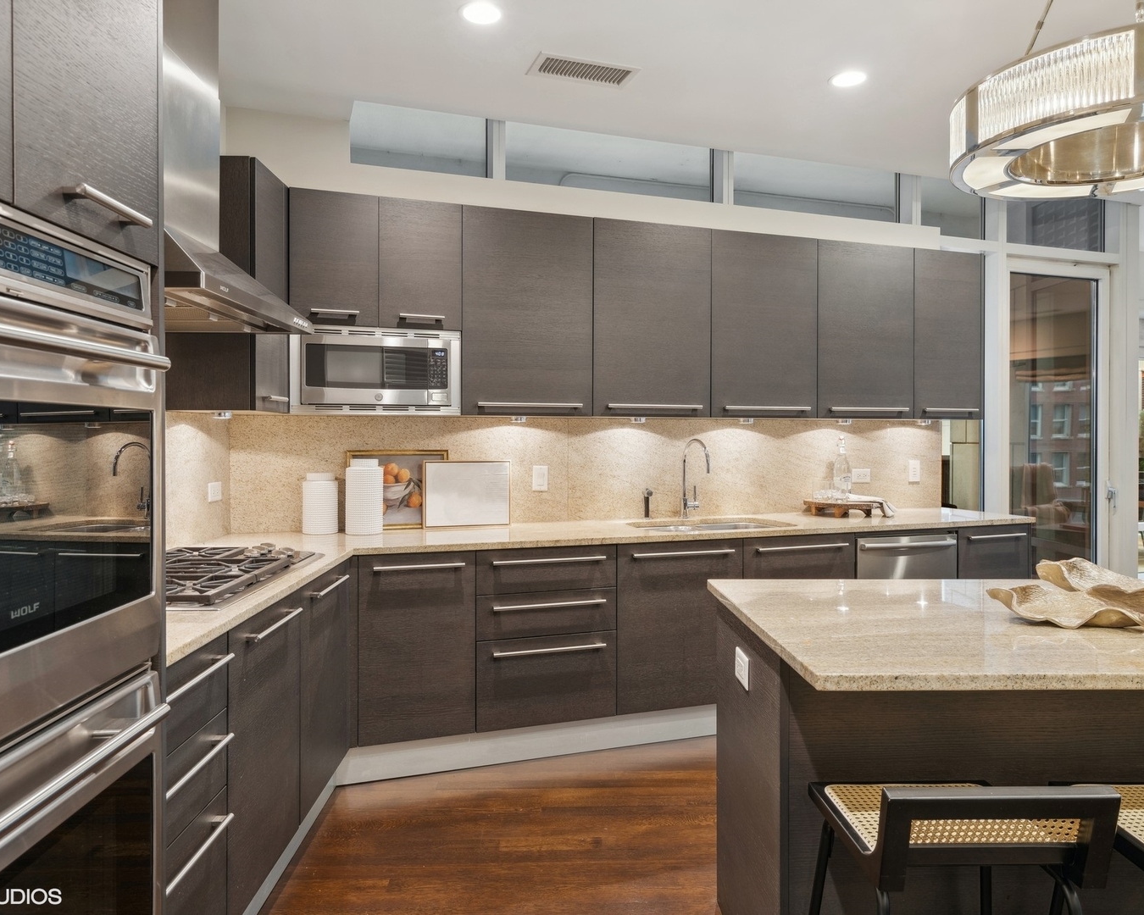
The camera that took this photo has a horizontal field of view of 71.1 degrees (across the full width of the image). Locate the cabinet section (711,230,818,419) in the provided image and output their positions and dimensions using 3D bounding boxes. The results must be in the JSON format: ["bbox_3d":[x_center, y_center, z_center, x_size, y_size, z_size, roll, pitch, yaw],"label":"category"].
[{"bbox_3d":[0.916,-0.654,4.122,0.607,0.912,0.320,0,1,-19],"label":"cabinet section"}]

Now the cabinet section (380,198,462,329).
[{"bbox_3d":[-0.693,-0.824,3.564,0.354,0.545,0.320,0,1,-19],"label":"cabinet section"}]

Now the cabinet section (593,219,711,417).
[{"bbox_3d":[0.340,-0.649,3.923,0.612,0.912,0.320,0,1,-19],"label":"cabinet section"}]

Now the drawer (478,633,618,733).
[{"bbox_3d":[-0.174,0.906,3.508,0.599,0.362,0.520,0,2,-19],"label":"drawer"}]

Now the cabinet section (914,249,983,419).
[{"bbox_3d":[1.996,-0.663,4.495,0.457,0.912,0.320,0,1,-19],"label":"cabinet section"}]

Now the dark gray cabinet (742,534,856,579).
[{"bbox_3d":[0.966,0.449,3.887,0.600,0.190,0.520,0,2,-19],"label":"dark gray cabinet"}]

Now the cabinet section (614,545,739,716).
[{"bbox_3d":[0.375,0.725,3.784,0.609,0.725,0.630,0,1,-19],"label":"cabinet section"}]

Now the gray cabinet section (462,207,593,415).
[{"bbox_3d":[-0.237,-0.644,3.724,0.609,0.912,0.320,0,1,-19],"label":"gray cabinet section"}]

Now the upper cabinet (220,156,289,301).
[{"bbox_3d":[-1.293,-0.625,3.024,0.341,0.903,0.383,0,2,-1],"label":"upper cabinet"}]

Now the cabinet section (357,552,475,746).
[{"bbox_3d":[-0.699,0.734,3.414,0.455,0.725,0.630,0,1,-19],"label":"cabinet section"}]

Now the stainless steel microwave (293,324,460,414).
[{"bbox_3d":[-0.858,-0.364,3.482,0.705,0.356,0.340,0,2,-19],"label":"stainless steel microwave"}]

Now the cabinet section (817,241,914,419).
[{"bbox_3d":[1.492,-0.659,4.320,0.611,0.912,0.320,0,1,-19],"label":"cabinet section"}]

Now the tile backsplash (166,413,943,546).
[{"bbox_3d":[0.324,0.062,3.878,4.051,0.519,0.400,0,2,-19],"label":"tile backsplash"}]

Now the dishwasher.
[{"bbox_3d":[1.531,0.754,4.127,0.613,0.800,0.610,0,2,-19],"label":"dishwasher"}]

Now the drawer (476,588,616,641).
[{"bbox_3d":[-0.174,0.633,3.501,0.599,0.186,0.520,0,2,-19],"label":"drawer"}]

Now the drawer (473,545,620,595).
[{"bbox_3d":[-0.174,0.451,3.496,0.599,0.177,0.520,0,2,-19],"label":"drawer"}]

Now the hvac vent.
[{"bbox_3d":[0.044,-1.489,3.093,0.400,0.030,0.198,0,2,-19],"label":"hvac vent"}]

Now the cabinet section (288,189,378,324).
[{"bbox_3d":[-1.026,-0.821,3.449,0.351,0.545,0.320,0,1,-19],"label":"cabinet section"}]

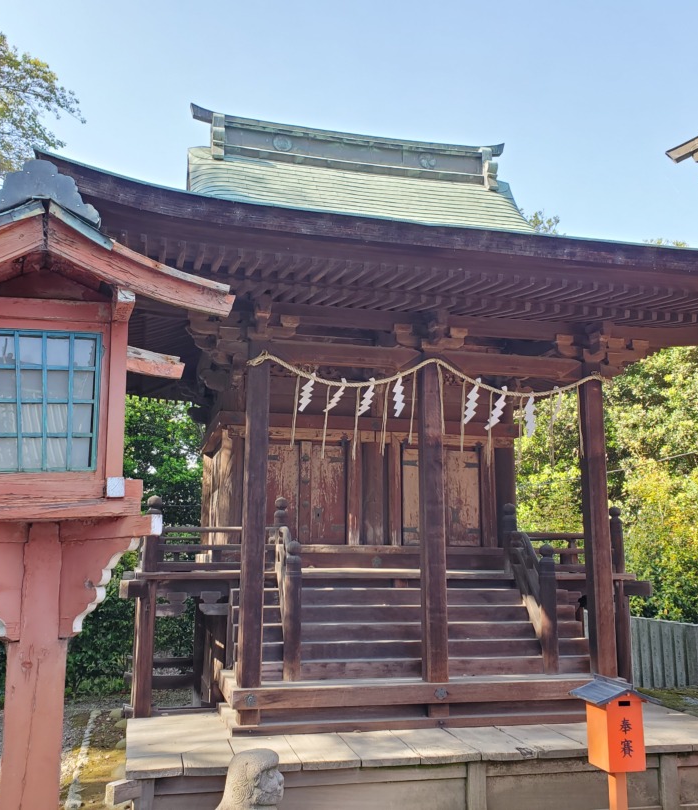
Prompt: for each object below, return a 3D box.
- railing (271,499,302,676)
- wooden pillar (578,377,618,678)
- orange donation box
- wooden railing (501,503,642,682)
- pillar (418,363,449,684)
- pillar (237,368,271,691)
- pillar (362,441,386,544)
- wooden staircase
[{"bbox_3d":[-0.571,1.579,7.222,0.150,1.550,0.980,3,-11,-12],"label":"railing"},{"bbox_3d":[2.229,1.030,7.271,0.180,2.690,0.180,3,-11,-12],"label":"wooden pillar"},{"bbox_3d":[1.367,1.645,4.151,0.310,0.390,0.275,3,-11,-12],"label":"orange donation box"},{"bbox_3d":[2.277,1.719,7.851,1.310,1.550,0.940,3,-11,-12],"label":"wooden railing"},{"bbox_3d":[0.720,0.958,6.948,0.180,2.690,0.180,3,-11,-12],"label":"pillar"},{"bbox_3d":[-0.784,0.885,6.627,0.180,2.690,0.180,3,-11,-12],"label":"pillar"},{"bbox_3d":[0.275,0.963,9.030,0.270,1.160,0.270,0,-11,0],"label":"pillar"},{"bbox_3d":[0.633,2.073,7.107,3.340,1.205,1.240,3,-11,-12],"label":"wooden staircase"}]

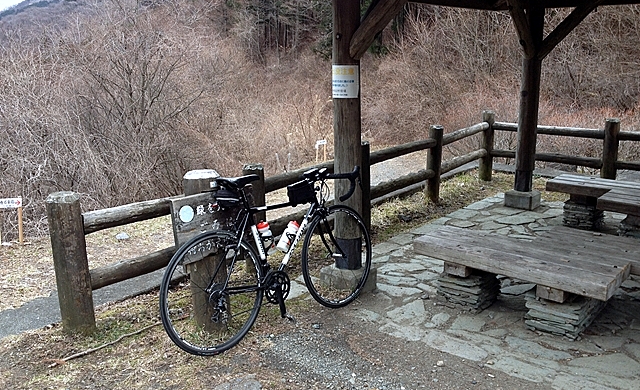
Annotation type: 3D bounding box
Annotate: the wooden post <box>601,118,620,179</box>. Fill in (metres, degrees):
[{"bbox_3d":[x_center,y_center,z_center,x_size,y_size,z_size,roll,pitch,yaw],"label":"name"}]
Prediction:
[{"bbox_3d":[3.253,-0.457,7.240,0.160,0.765,0.160,-1,13,0],"label":"wooden post"}]

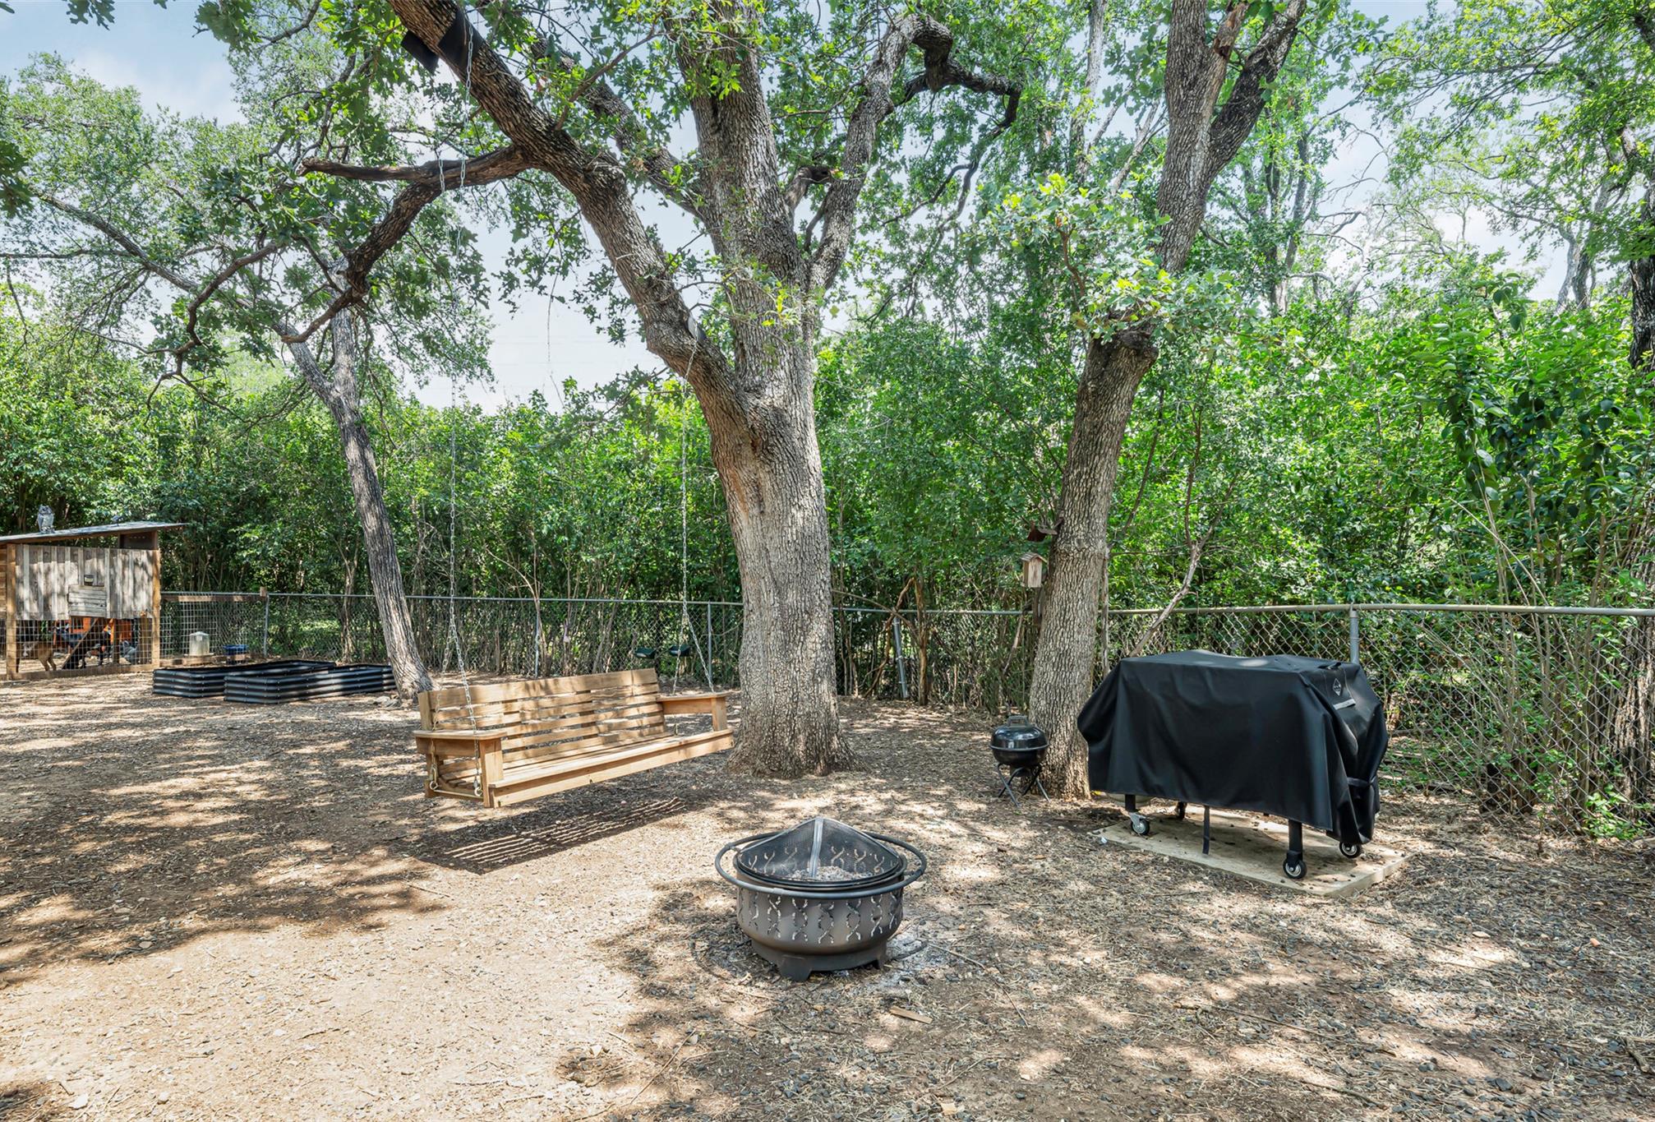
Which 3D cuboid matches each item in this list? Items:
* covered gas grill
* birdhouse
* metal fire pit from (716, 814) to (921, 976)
[{"bbox_3d":[1.980,0.955,4.290,0.600,0.940,1.420,1,-2,-33],"label":"covered gas grill"},{"bbox_3d":[2.000,0.098,8.150,0.180,0.345,0.200,0,-2,-12],"label":"birdhouse"},{"bbox_3d":[-0.024,1.175,3.070,0.765,0.490,0.765,0,-2,0],"label":"metal fire pit"}]

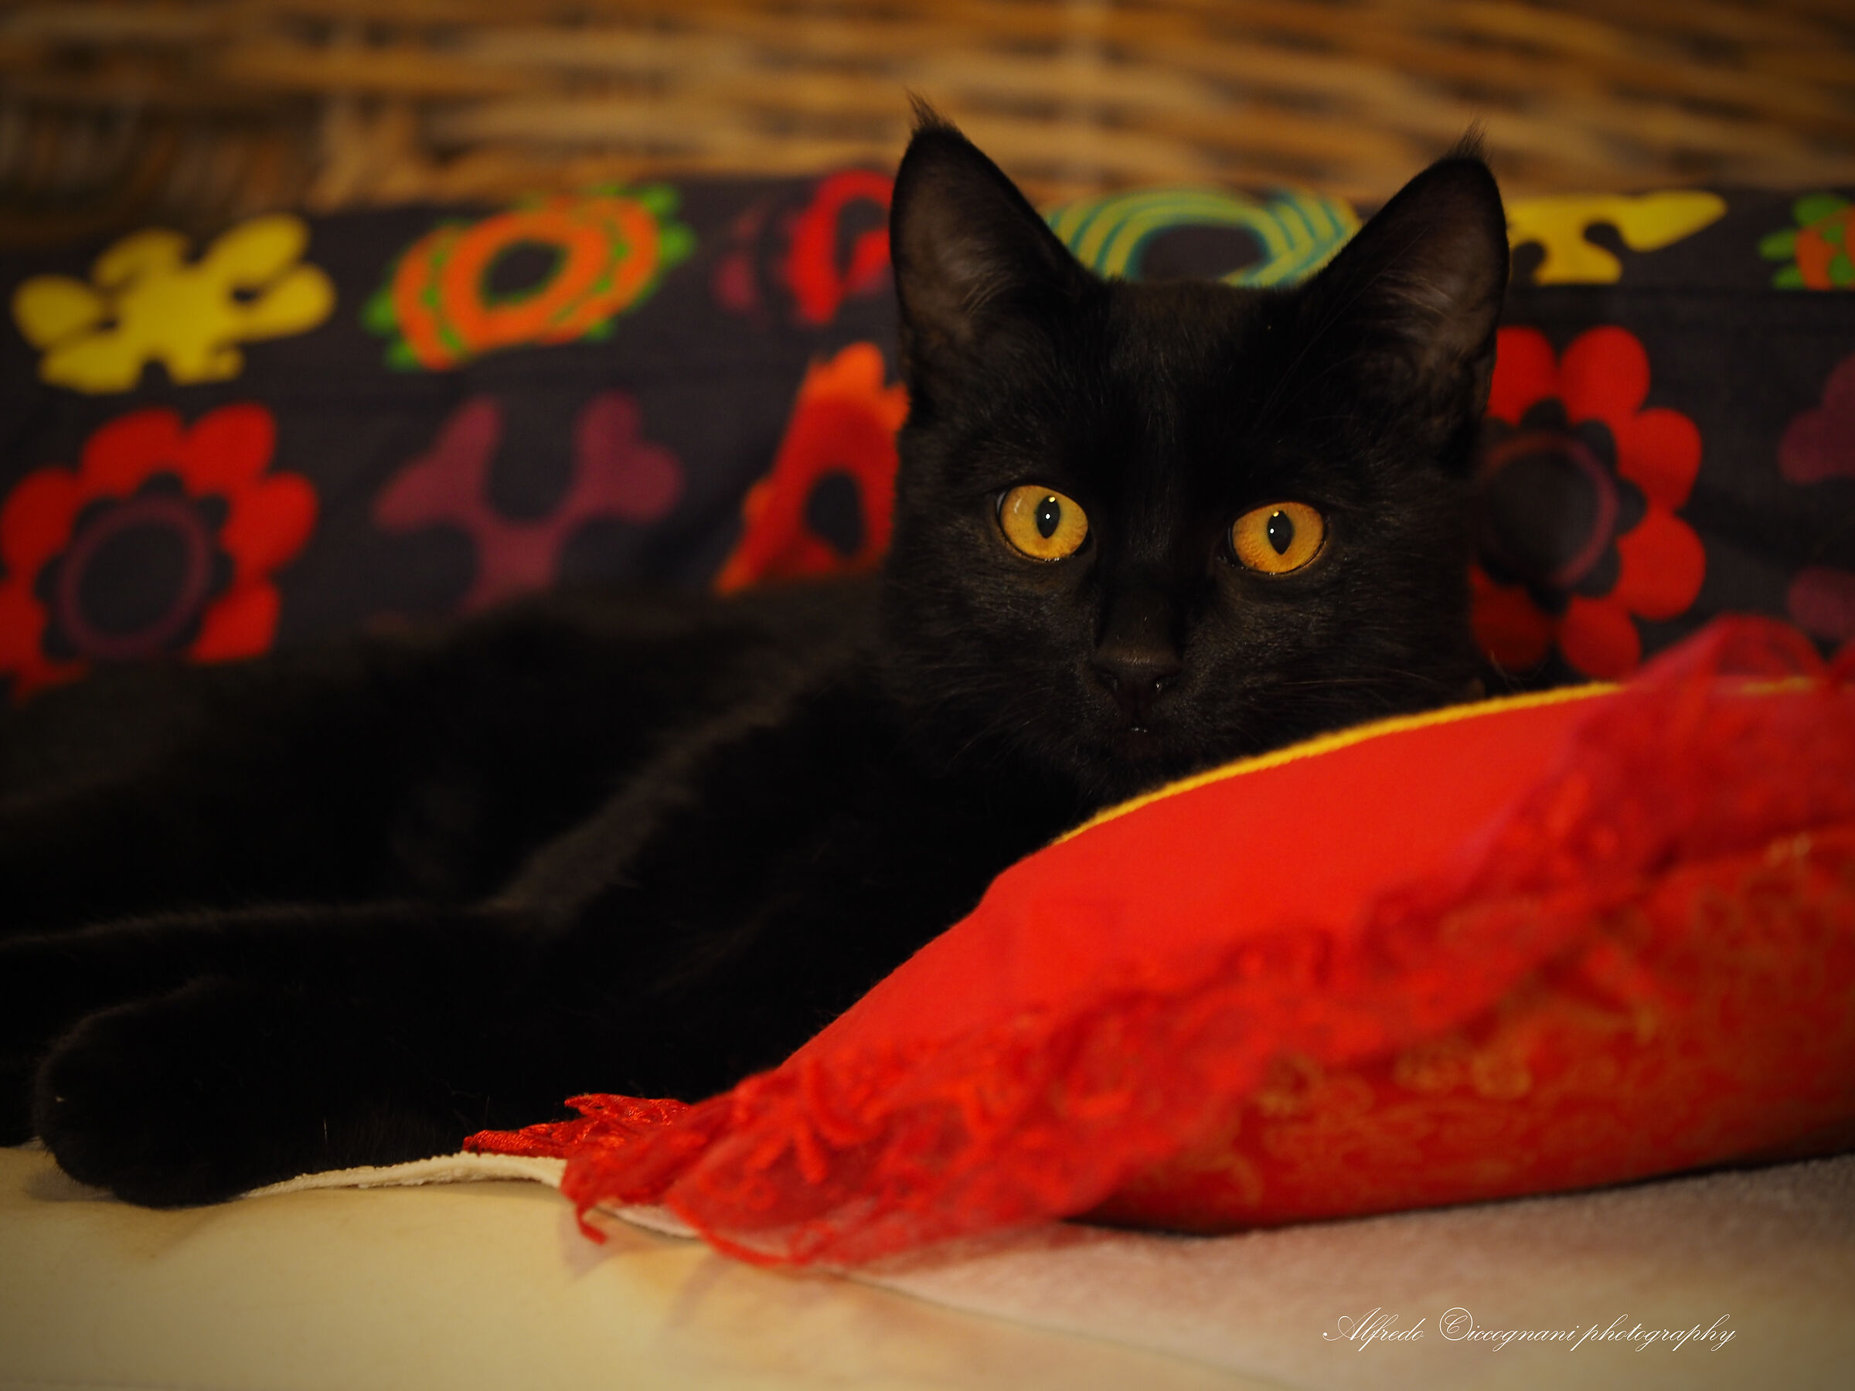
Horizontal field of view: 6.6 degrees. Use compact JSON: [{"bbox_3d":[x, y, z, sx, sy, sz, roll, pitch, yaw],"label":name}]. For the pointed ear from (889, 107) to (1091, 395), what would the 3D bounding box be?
[{"bbox_3d":[0.011,-0.074,2.685,0.034,0.049,0.025,-8,-2,23],"label":"pointed ear"}]

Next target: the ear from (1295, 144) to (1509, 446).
[{"bbox_3d":[0.079,-0.067,2.675,0.034,0.049,0.025,10,-2,-15],"label":"ear"}]

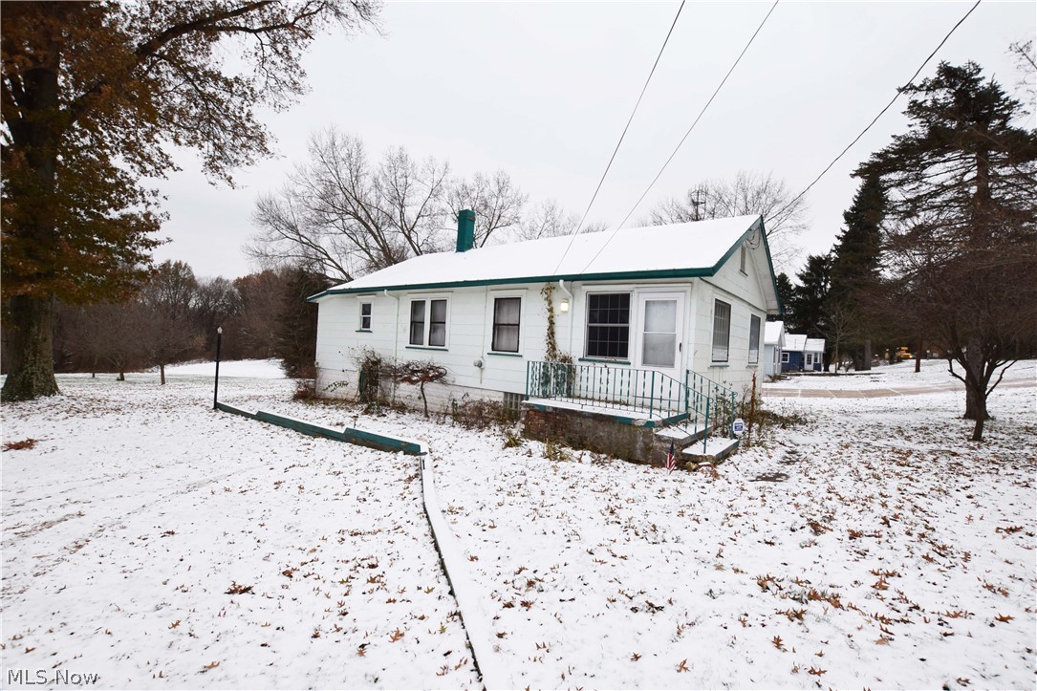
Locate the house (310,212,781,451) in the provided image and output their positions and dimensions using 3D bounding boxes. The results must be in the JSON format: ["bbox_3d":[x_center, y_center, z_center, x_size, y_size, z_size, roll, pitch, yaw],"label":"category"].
[{"bbox_3d":[0.139,-0.763,14.501,13.946,5.738,8.398,3,0,38],"label":"house"}]

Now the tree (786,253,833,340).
[{"bbox_3d":[42.111,-4.801,62.000,6.900,17.009,6.900,3,0,0],"label":"tree"}]

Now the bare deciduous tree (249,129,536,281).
[{"bbox_3d":[-8.053,-5.913,28.000,17.500,16.297,17.500,3,0,0],"label":"bare deciduous tree"}]

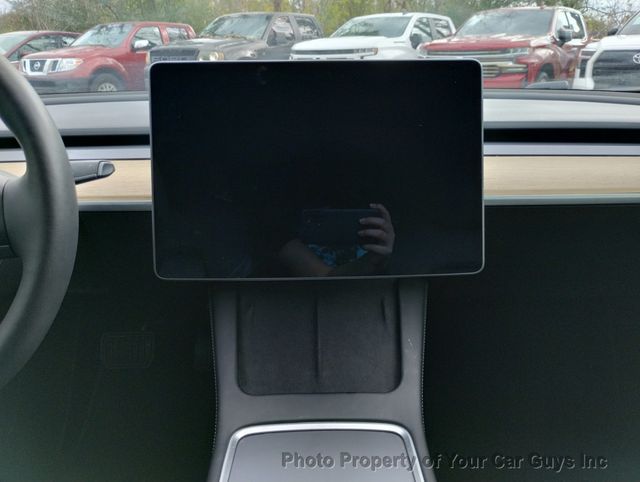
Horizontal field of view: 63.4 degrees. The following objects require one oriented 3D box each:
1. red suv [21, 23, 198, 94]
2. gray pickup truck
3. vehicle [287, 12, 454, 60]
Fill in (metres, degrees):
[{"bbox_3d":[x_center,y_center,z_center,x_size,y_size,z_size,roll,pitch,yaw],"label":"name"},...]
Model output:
[{"bbox_3d":[-4.180,-4.156,12.024,1.870,1.800,5.220,11,23,28],"label":"red suv"},{"bbox_3d":[-1.222,-4.102,11.692,2.020,1.920,5.700,12,24,30],"label":"gray pickup truck"},{"bbox_3d":[1.642,-3.997,11.396,2.070,1.920,5.850,14,25,33],"label":"vehicle"}]

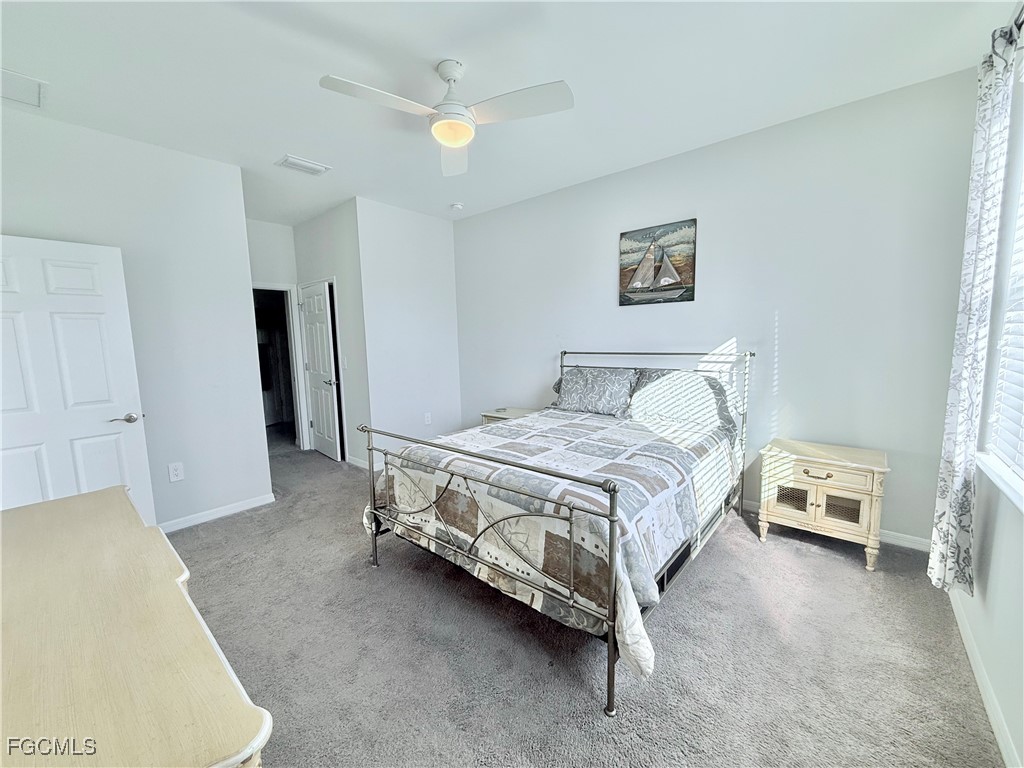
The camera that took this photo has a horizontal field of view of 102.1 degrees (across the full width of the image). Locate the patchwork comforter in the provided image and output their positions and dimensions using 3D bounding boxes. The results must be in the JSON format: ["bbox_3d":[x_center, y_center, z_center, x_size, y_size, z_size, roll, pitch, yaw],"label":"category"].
[{"bbox_3d":[0.395,0.612,2.769,1.848,0.518,1.988,4,9,40],"label":"patchwork comforter"}]

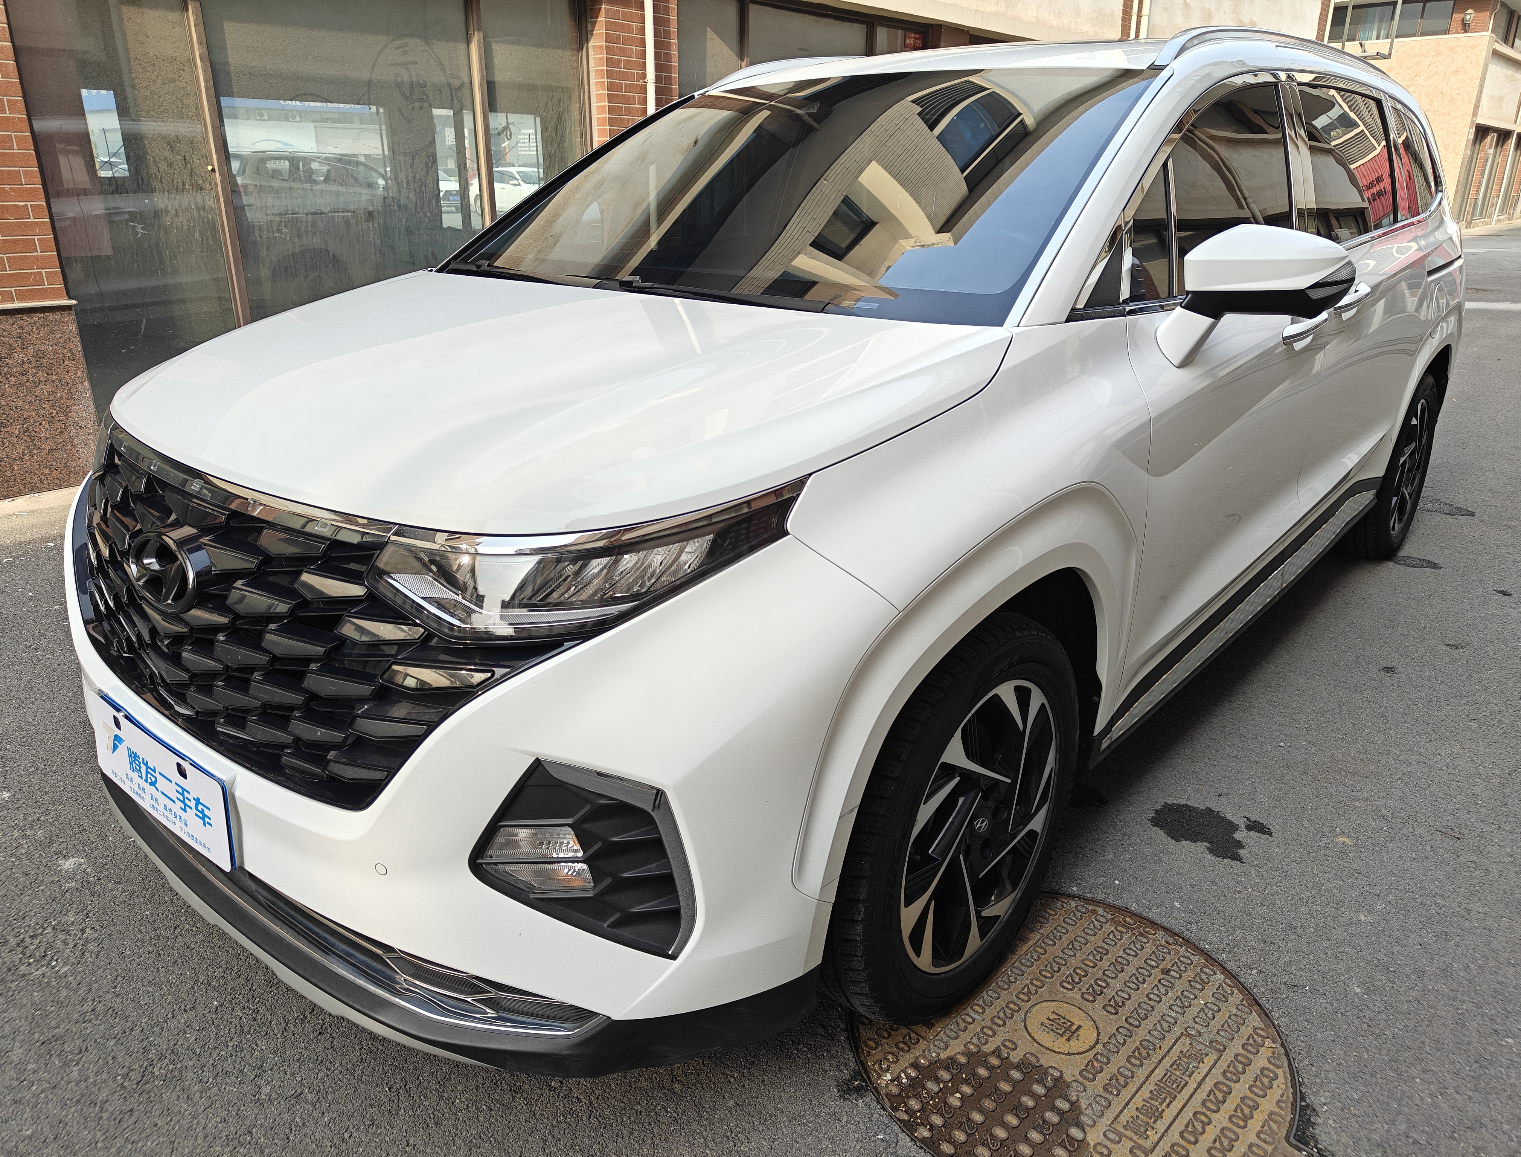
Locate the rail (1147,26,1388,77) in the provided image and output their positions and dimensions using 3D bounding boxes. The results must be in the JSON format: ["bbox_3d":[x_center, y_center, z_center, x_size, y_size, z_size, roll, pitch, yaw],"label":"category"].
[{"bbox_3d":[1.468,-1.361,2.860,0.080,0.130,2.080,17,26,38],"label":"rail"}]

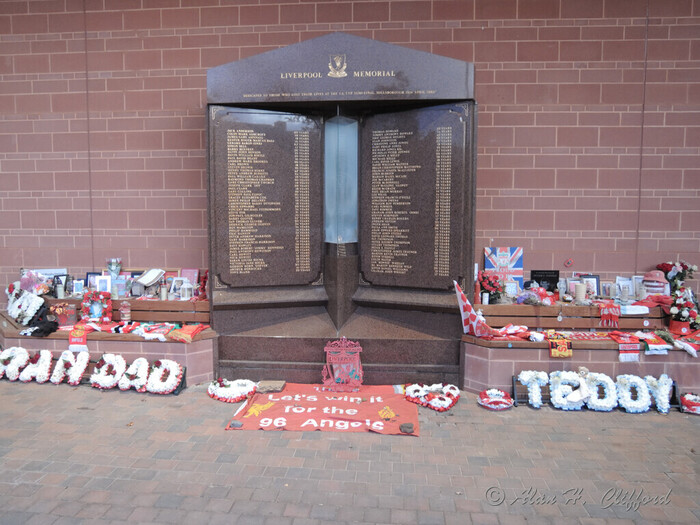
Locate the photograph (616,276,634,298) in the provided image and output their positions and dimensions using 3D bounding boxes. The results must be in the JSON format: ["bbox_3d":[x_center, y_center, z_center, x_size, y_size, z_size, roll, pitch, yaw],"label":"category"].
[{"bbox_3d":[2.905,0.264,5.967,0.193,0.223,0.025,1,-6,5],"label":"photograph"}]

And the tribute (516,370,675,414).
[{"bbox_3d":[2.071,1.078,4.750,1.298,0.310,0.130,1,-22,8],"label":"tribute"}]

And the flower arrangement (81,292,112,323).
[{"bbox_3d":[-2.709,0.480,6.062,0.320,0.350,0.090,1,-5,5],"label":"flower arrangement"}]

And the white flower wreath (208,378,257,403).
[{"bbox_3d":[-1.086,1.164,5.193,0.440,0.085,0.440,1,6,5],"label":"white flower wreath"}]

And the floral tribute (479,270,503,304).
[{"bbox_3d":[1.427,0.248,5.731,0.250,0.317,0.230,1,6,5],"label":"floral tribute"}]

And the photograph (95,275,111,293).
[{"bbox_3d":[-2.702,0.255,6.211,0.173,0.212,0.025,1,-4,5],"label":"photograph"}]

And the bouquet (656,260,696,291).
[{"bbox_3d":[3.324,0.132,5.755,0.414,0.311,0.290,1,6,5],"label":"bouquet"}]

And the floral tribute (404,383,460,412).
[{"bbox_3d":[0.733,1.197,5.033,0.490,0.090,0.480,1,5,5],"label":"floral tribute"}]

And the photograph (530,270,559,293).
[{"bbox_3d":[2.095,0.235,6.098,0.295,0.275,0.030,1,-3,5],"label":"photograph"}]

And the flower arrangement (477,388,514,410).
[{"bbox_3d":[1.278,1.204,4.964,0.305,0.090,0.305,1,5,5],"label":"flower arrangement"}]

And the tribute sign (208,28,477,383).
[{"bbox_3d":[-0.071,-0.519,5.891,2.554,3.365,0.820,1,5,5],"label":"tribute sign"}]

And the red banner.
[{"bbox_3d":[-0.166,1.226,4.886,1.484,0.025,1.203,1,6,5],"label":"red banner"}]

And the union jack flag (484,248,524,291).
[{"bbox_3d":[1.680,0.113,6.166,0.415,0.540,0.030,1,-2,5],"label":"union jack flag"}]

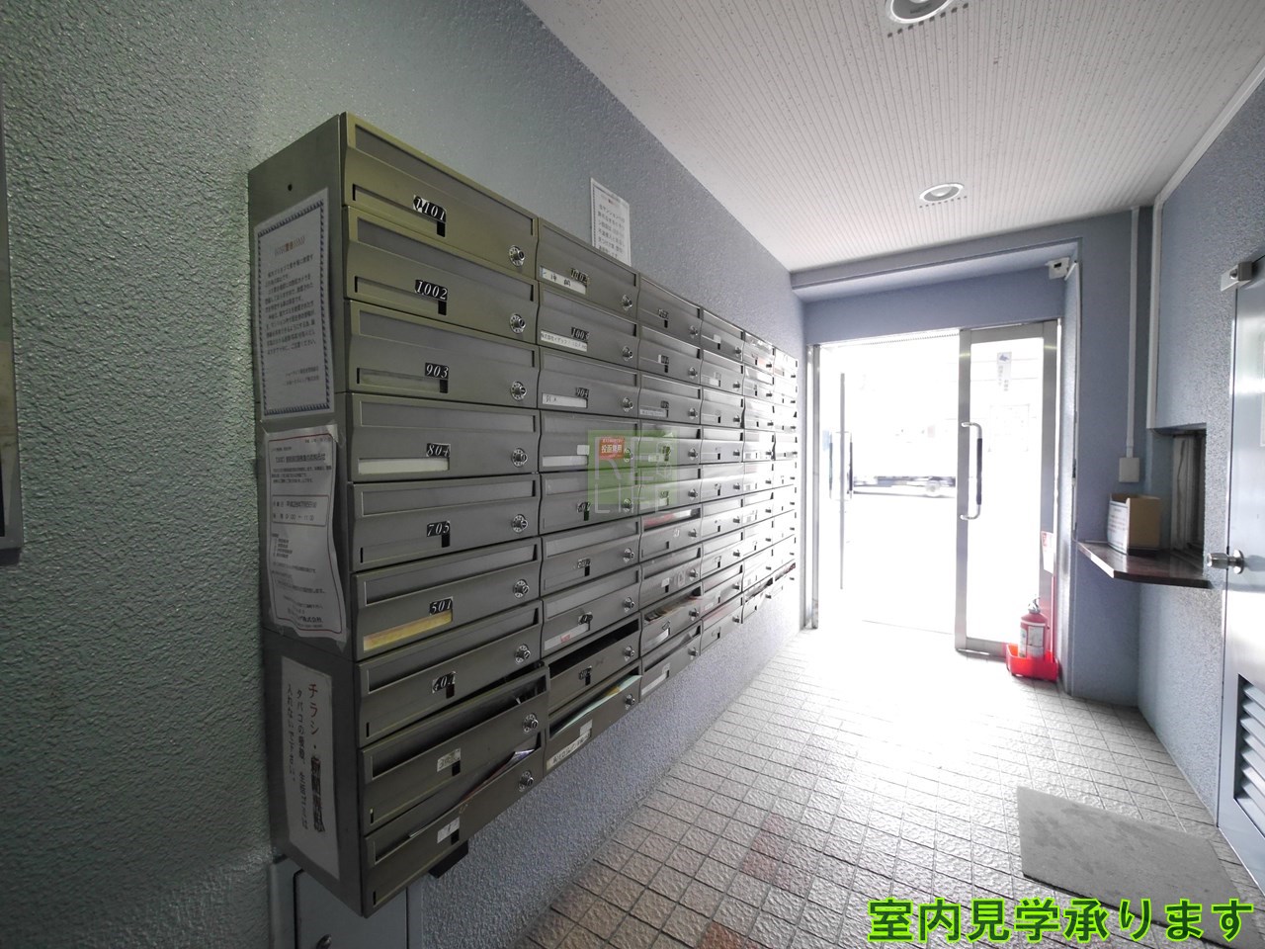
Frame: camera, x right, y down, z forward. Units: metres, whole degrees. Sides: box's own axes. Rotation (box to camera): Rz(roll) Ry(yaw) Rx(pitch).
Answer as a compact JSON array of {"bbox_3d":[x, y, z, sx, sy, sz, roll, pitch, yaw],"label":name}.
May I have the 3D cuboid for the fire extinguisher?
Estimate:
[{"bbox_3d":[2.322,0.917,2.961,0.140,0.440,0.140,2,3,38],"label":"fire extinguisher"}]

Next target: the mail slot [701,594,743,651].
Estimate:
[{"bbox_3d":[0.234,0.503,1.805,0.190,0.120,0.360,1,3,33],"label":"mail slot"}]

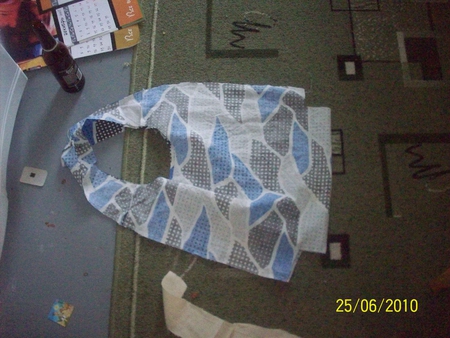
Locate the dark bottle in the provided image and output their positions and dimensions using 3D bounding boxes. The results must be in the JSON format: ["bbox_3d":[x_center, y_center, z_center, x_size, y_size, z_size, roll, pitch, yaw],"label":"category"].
[{"bbox_3d":[-0.428,-0.287,1.235,0.067,0.263,0.067,0,69,1],"label":"dark bottle"}]

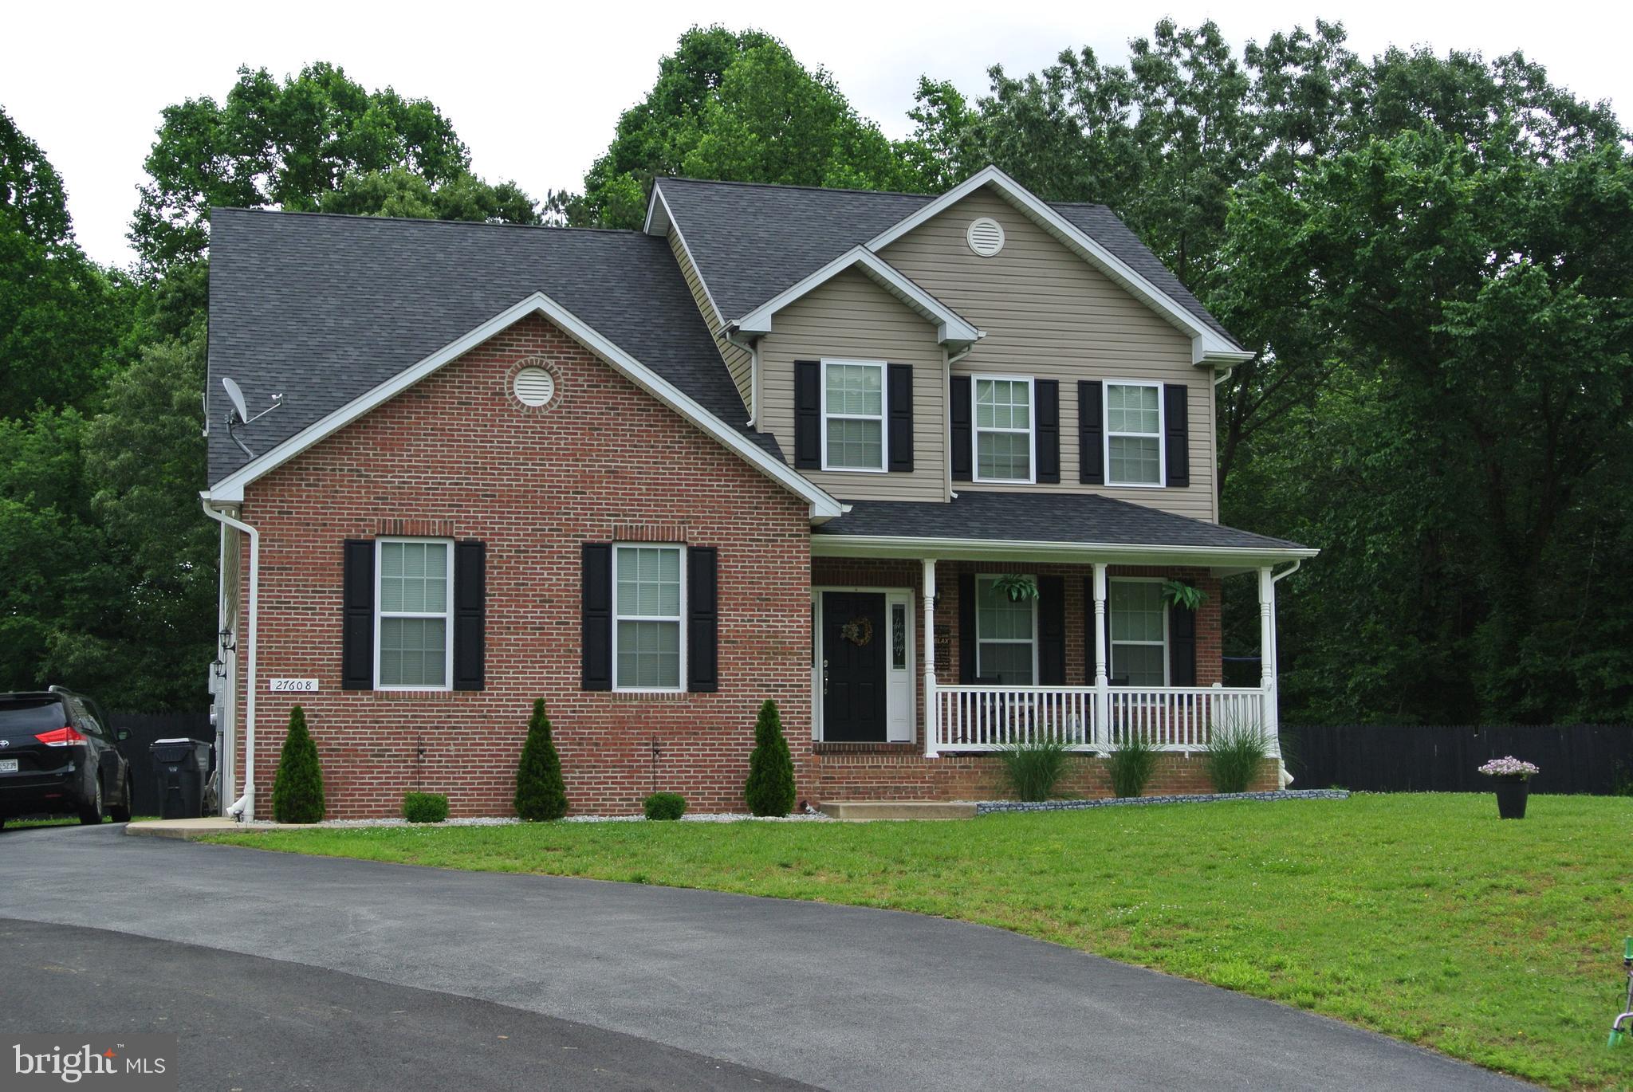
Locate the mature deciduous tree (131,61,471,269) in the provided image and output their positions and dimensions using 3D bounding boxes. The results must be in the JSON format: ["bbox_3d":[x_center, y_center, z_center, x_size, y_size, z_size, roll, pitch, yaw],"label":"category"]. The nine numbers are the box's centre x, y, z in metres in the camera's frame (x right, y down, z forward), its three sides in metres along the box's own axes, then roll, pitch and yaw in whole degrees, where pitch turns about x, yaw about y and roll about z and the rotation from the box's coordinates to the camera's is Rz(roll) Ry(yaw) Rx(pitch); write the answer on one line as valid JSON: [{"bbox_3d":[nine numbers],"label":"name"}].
[{"bbox_3d":[-12.400,-2.788,55.030,9.000,17.960,9.000,1,-6,-15],"label":"mature deciduous tree"}]

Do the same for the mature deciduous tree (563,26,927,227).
[{"bbox_3d":[-1.694,-3.253,54.987,9.500,18.760,9.500,1,-6,-15],"label":"mature deciduous tree"}]

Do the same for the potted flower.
[{"bbox_3d":[7.321,2.559,24.500,0.630,0.680,0.620,1,-6,-15],"label":"potted flower"}]

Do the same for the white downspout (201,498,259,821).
[{"bbox_3d":[-6.986,1.344,27.466,0.695,3.837,0.280,1,-6,-15],"label":"white downspout"}]

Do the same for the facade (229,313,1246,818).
[{"bbox_3d":[-0.480,0.424,30.832,14.039,6.324,2.700,1,-6,-15],"label":"facade"}]

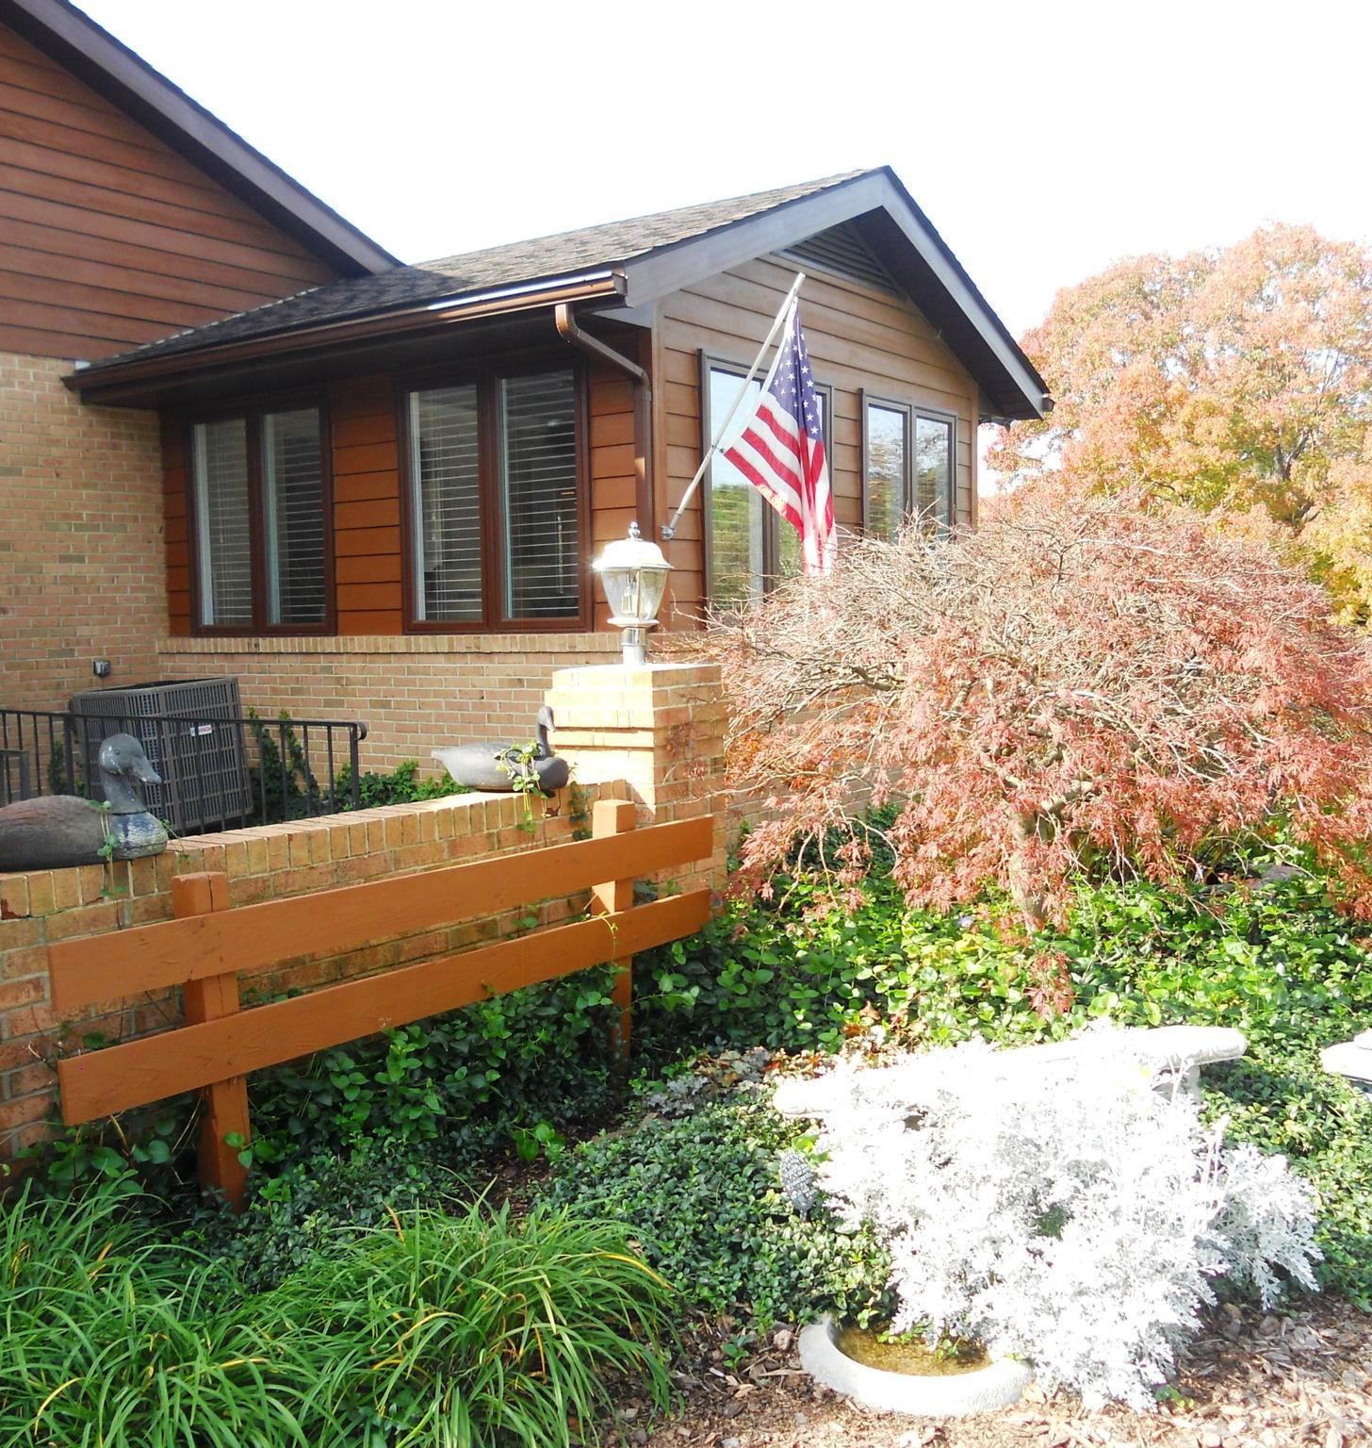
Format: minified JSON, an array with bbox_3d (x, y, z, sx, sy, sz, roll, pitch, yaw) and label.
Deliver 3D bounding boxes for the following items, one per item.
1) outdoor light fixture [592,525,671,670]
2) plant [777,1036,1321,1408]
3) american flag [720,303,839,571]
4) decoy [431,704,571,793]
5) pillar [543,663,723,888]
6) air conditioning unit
[{"bbox_3d":[-0.197,-0.463,5.456,0.270,0.515,0.270,2,5,35],"label":"outdoor light fixture"},{"bbox_3d":[0.760,0.952,3.100,1.000,0.530,0.750,-1,4,0],"label":"plant"},{"bbox_3d":[0.450,-1.349,7.300,0.550,1.400,0.220,2,5,35],"label":"american flag"},{"bbox_3d":[-0.584,0.077,4.847,0.560,0.290,0.200,2,5,38],"label":"decoy"},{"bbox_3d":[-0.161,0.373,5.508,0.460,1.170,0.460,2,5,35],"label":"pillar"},{"bbox_3d":[-3.084,0.179,8.900,0.681,0.798,0.644,-3,6,26],"label":"air conditioning unit"}]

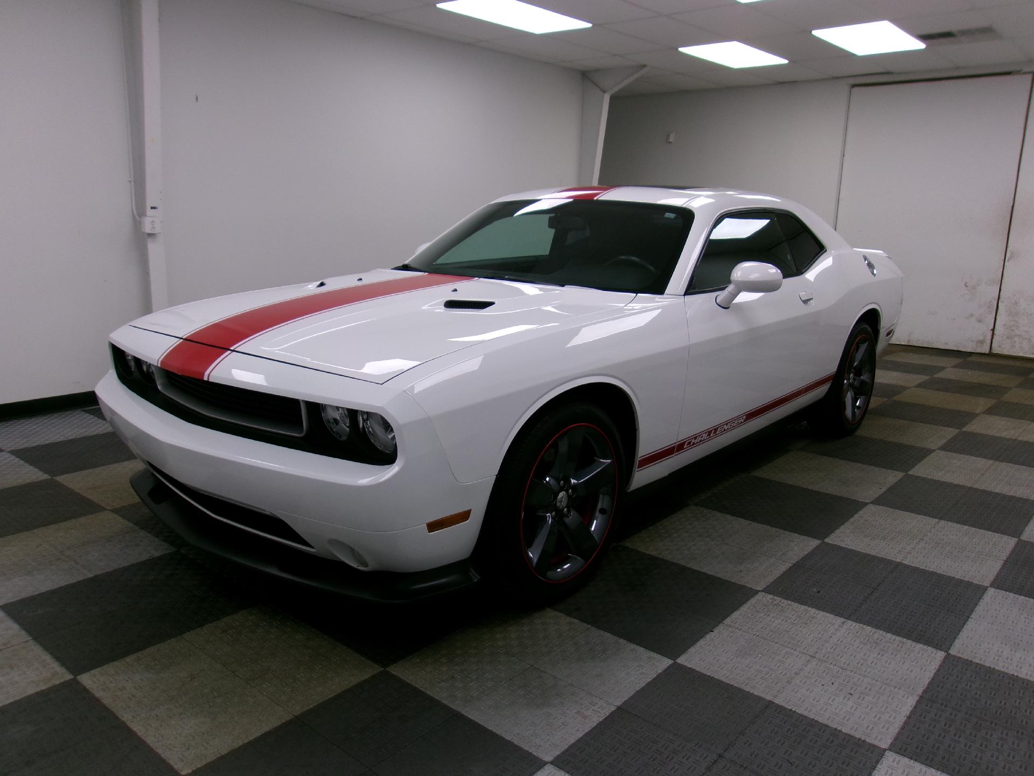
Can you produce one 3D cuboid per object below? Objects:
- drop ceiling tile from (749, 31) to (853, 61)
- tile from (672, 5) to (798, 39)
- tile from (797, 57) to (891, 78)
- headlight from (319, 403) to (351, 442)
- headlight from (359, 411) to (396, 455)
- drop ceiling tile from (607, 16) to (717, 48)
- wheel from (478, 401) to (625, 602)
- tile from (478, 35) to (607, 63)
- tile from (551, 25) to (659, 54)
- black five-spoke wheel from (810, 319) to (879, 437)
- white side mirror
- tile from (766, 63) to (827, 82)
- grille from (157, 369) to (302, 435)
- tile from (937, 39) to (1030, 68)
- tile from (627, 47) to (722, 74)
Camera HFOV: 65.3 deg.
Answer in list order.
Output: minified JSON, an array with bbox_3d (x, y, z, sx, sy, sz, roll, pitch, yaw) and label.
[{"bbox_3d":[2.513,-3.021,7.163,0.600,0.020,1.210,12,16,39],"label":"drop ceiling tile"},{"bbox_3d":[1.737,-2.858,6.305,0.600,0.025,1.200,11,16,39],"label":"tile"},{"bbox_3d":[3.279,-3.200,8.045,0.600,0.020,1.145,12,16,39],"label":"tile"},{"bbox_3d":[-0.502,0.087,2.368,0.145,0.137,0.085,11,16,39],"label":"headlight"},{"bbox_3d":[-0.384,0.106,2.301,0.165,0.165,0.100,12,16,39],"label":"headlight"},{"bbox_3d":[1.260,-2.930,6.636,0.600,0.020,1.210,12,16,39],"label":"drop ceiling tile"},{"bbox_3d":[0.117,0.370,2.813,0.245,0.725,0.725,12,16,39],"label":"wheel"},{"bbox_3d":[0.334,-3.121,7.409,0.605,0.020,1.214,12,16,39],"label":"tile"},{"bbox_3d":[0.795,-3.024,7.019,0.600,0.020,1.210,12,16,39],"label":"tile"},{"bbox_3d":[1.998,-0.077,4.999,0.250,0.720,0.720,12,16,39],"label":"black five-spoke wheel"},{"bbox_3d":[0.982,-0.441,3.411,0.220,0.180,0.160,12,16,39],"label":"white side mirror"},{"bbox_3d":[2.814,-3.295,8.429,0.600,0.020,1.145,12,16,39],"label":"tile"},{"bbox_3d":[-0.987,0.021,2.642,0.910,0.145,0.120,11,16,39],"label":"grille"},{"bbox_3d":[4.207,-3.011,7.279,0.600,0.020,1.145,12,16,39],"label":"tile"},{"bbox_3d":[1.591,-3.209,7.927,0.605,0.020,1.214,12,16,39],"label":"tile"}]

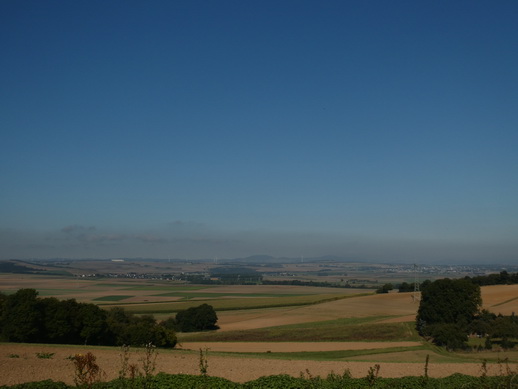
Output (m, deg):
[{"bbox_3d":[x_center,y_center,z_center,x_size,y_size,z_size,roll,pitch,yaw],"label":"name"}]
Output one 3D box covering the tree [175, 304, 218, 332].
[{"bbox_3d":[-18.028,35.767,190.000,12.400,8.200,10.000,0,-5,0],"label":"tree"}]

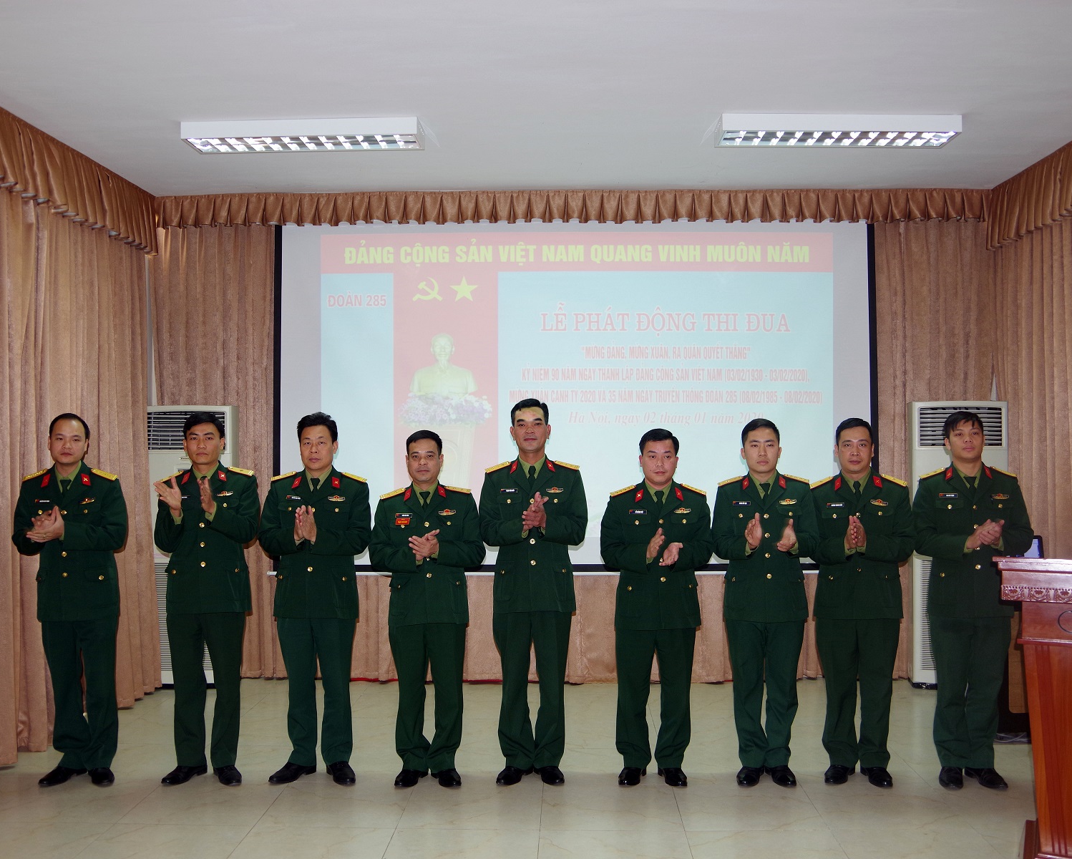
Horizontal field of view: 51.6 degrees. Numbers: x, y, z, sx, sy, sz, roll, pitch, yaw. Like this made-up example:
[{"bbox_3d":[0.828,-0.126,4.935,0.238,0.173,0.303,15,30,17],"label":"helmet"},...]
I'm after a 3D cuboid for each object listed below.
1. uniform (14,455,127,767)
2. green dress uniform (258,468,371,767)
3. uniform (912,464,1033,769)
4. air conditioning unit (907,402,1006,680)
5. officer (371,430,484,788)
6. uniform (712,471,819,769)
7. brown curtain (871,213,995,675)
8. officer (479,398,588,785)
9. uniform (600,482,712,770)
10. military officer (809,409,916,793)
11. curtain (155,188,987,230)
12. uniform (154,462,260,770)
[{"bbox_3d":[-2.208,0.891,5.238,0.551,1.465,0.410,0,-1,-6],"label":"uniform"},{"bbox_3d":[-1.048,0.895,5.249,0.533,1.425,0.400,0,-1,2],"label":"green dress uniform"},{"bbox_3d":[2.070,0.889,5.210,0.550,1.440,0.400,0,0,7],"label":"uniform"},{"bbox_3d":[2.750,0.735,7.250,0.580,1.830,0.310,0,0,13],"label":"air conditioning unit"},{"bbox_3d":[-0.513,0.832,5.215,0.540,1.655,0.440,0,0,1],"label":"officer"},{"bbox_3d":[1.090,0.912,5.250,0.520,1.420,0.400,0,0,5],"label":"uniform"},{"bbox_3d":[2.604,0.088,7.238,0.830,3.070,0.130,0,0,2],"label":"brown curtain"},{"bbox_3d":[-0.012,0.759,5.279,0.530,1.815,0.420,0,0,1],"label":"officer"},{"bbox_3d":[0.570,0.941,5.279,0.530,1.378,0.380,0,0,0],"label":"uniform"},{"bbox_3d":[1.517,0.805,5.144,0.478,1.717,0.460,0,-1,14],"label":"military officer"},{"bbox_3d":[0.227,-1.447,7.245,5.380,0.220,0.100,0,0,2],"label":"curtain"},{"bbox_3d":[-1.555,0.886,5.226,0.510,1.455,0.410,0,-1,-5],"label":"uniform"}]

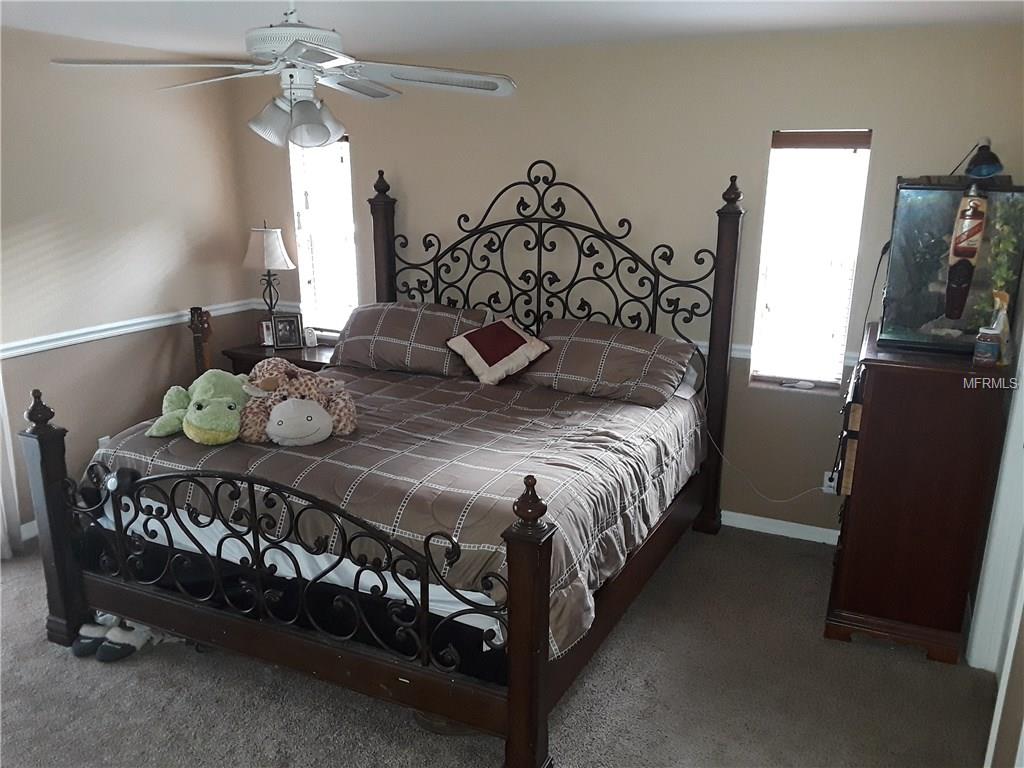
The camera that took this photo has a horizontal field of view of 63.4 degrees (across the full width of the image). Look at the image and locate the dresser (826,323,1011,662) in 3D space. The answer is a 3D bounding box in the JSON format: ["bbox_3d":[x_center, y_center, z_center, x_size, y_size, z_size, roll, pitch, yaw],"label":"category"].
[{"bbox_3d":[1.664,0.399,3.463,0.510,1.140,0.890,7,16,24],"label":"dresser"}]

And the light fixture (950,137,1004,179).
[{"bbox_3d":[1.823,-0.873,3.207,0.145,0.155,0.145,7,16,24],"label":"light fixture"}]

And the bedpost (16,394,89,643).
[{"bbox_3d":[-1.744,0.508,3.163,0.120,1.010,0.120,7,16,26],"label":"bedpost"}]

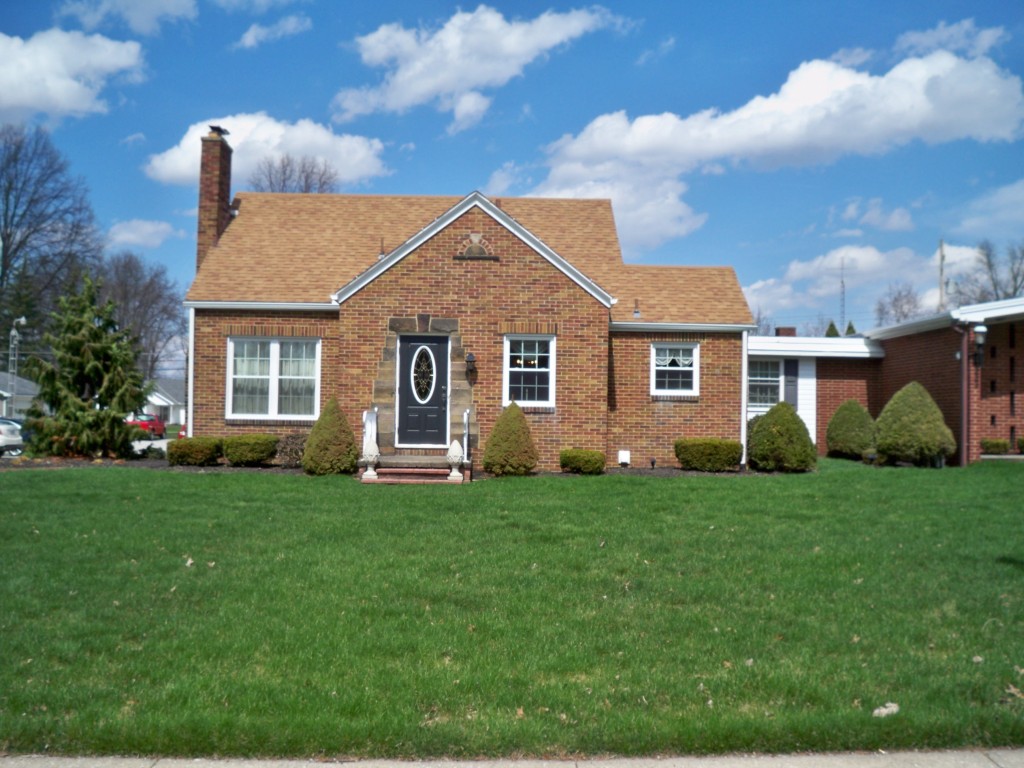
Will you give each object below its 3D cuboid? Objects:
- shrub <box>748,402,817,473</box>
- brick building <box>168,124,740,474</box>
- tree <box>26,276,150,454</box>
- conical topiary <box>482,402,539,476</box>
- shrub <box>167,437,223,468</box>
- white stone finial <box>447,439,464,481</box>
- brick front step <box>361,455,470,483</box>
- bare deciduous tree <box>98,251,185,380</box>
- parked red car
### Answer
[{"bbox_3d":[5.212,1.002,19.950,1.300,1.380,1.300,1,-2,0],"label":"shrub"},{"bbox_3d":[-1.050,-1.848,23.300,11.500,7.100,8.600,1,-2,0],"label":"brick building"},{"bbox_3d":[-9.512,-0.361,23.200,2.700,4.050,2.700,1,-2,0],"label":"tree"},{"bbox_3d":[-0.027,0.986,18.650,1.000,1.320,1.000,1,-2,0],"label":"conical topiary"},{"bbox_3d":[-6.056,1.282,19.750,1.020,0.570,0.850,1,-2,0],"label":"shrub"},{"bbox_3d":[-0.914,1.238,16.750,0.270,0.660,0.270,1,-2,-1],"label":"white stone finial"},{"bbox_3d":[-1.640,1.499,18.200,1.920,0.370,2.100,1,-2,0],"label":"brick front step"},{"bbox_3d":[-41.040,-5.381,115.000,9.800,19.300,9.800,1,-2,0],"label":"bare deciduous tree"},{"bbox_3d":[-21.032,2.427,59.500,1.780,1.460,4.500,1,-2,-6],"label":"parked red car"}]

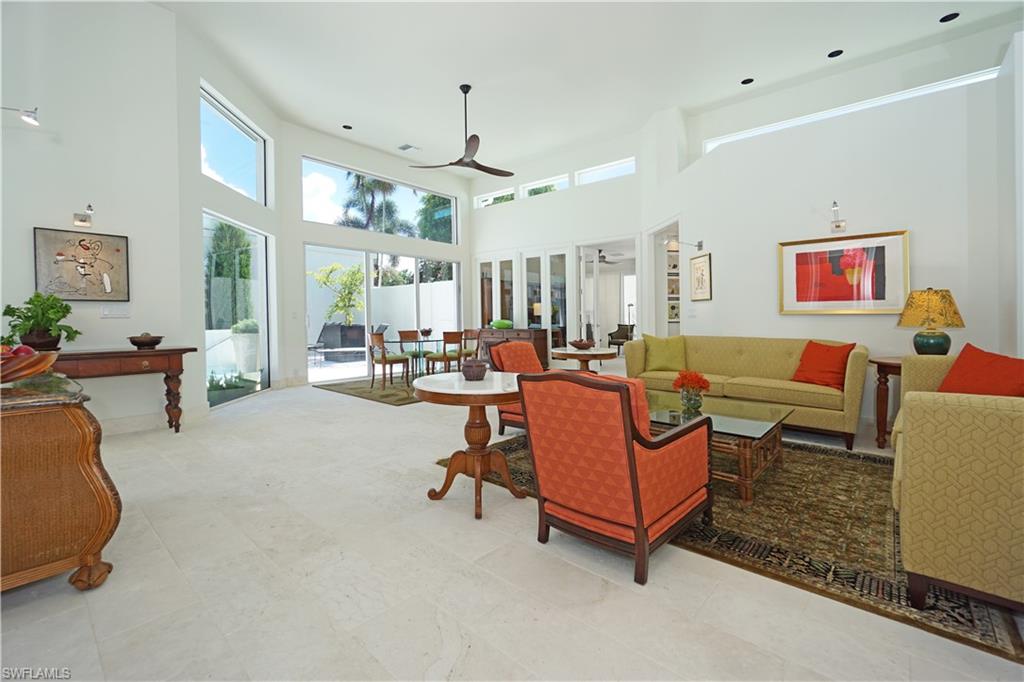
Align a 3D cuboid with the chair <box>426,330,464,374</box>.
[{"bbox_3d":[-1.161,0.307,7.228,0.540,0.890,0.470,2,4,42],"label":"chair"}]

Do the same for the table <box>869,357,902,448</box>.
[{"bbox_3d":[3.500,0.529,3.569,0.738,0.729,0.738,2,4,42],"label":"table"}]

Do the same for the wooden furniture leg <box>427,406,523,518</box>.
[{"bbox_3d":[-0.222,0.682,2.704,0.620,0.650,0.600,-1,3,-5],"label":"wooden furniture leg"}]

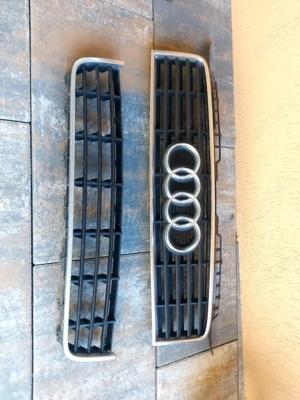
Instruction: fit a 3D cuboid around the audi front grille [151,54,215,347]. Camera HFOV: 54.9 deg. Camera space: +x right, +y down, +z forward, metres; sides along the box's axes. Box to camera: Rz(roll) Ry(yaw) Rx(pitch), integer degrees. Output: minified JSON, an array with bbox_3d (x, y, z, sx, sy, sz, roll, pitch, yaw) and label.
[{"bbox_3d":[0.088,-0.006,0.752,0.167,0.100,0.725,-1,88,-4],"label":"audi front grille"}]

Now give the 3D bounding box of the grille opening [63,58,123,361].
[{"bbox_3d":[-0.122,0.015,0.634,0.112,0.070,0.648,2,87,-21],"label":"grille opening"}]

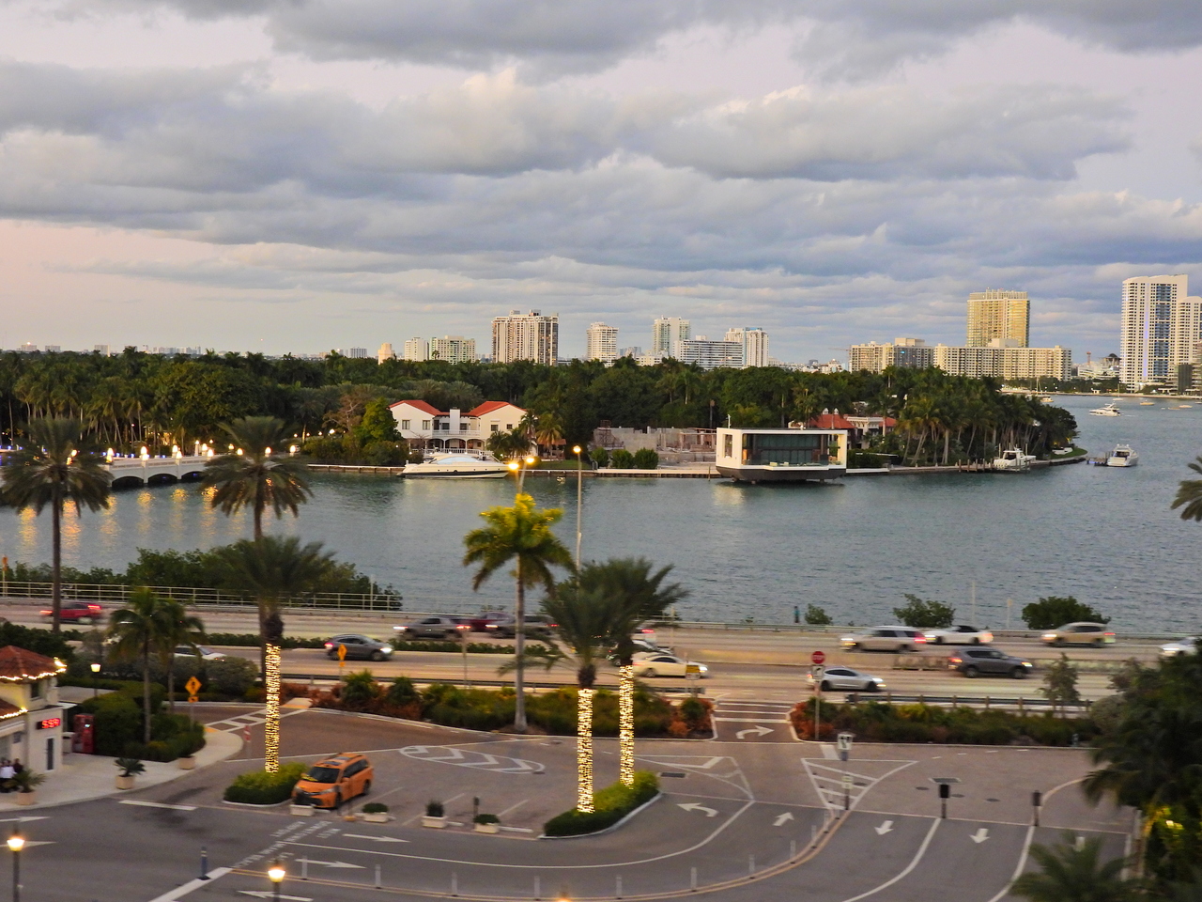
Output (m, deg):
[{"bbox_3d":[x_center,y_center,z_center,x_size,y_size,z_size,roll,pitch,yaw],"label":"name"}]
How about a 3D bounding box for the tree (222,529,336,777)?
[{"bbox_3d":[-15.297,10.010,81.741,5.400,12.066,5.400,1,3,0],"label":"tree"}]

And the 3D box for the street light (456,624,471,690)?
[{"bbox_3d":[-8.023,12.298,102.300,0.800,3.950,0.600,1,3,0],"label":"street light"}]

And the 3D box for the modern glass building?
[{"bbox_3d":[34.362,0.803,329.864,22.900,9.700,10.000,0,3,-24],"label":"modern glass building"}]

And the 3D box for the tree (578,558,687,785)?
[{"bbox_3d":[1.415,10.693,80.534,5.300,11.462,5.300,1,3,0],"label":"tree"}]

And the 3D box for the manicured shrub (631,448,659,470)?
[{"bbox_3d":[8.600,1.373,334.862,4.700,4.100,4.400,1,3,0],"label":"manicured shrub"}]

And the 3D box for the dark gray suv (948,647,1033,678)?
[{"bbox_3d":[24.773,13.485,110.500,5.050,1.750,1.970,1,3,2],"label":"dark gray suv"}]

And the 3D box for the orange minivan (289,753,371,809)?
[{"bbox_3d":[-12.362,15.092,80.200,1.990,1.790,5.100,2,3,17],"label":"orange minivan"}]

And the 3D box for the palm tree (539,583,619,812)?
[{"bbox_3d":[-0.744,10.895,74.813,3.700,10.100,3.700,1,3,0],"label":"palm tree"}]

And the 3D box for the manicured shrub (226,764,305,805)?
[{"bbox_3d":[-15.299,15.586,82.044,2.900,0.850,4.900,2,3,23],"label":"manicured shrub"}]

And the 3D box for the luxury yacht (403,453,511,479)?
[{"bbox_3d":[-27.278,2.699,327.500,20.700,4.700,5.000,1,3,-2],"label":"luxury yacht"}]

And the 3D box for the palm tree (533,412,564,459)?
[{"bbox_3d":[-10.656,-2.871,355.000,6.100,9.600,6.100,1,3,0],"label":"palm tree"}]

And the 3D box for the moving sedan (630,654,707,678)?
[{"bbox_3d":[4.540,13.708,111.814,4.750,1.450,1.850,1,3,5],"label":"moving sedan"}]

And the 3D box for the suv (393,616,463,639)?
[{"bbox_3d":[-12.057,12.611,124.815,4.850,1.720,1.920,1,3,5],"label":"suv"}]

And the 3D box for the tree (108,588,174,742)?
[{"bbox_3d":[-23.139,10.933,87.815,3.400,7.900,3.400,1,3,0],"label":"tree"}]

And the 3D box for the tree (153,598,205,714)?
[{"bbox_3d":[-23.191,11.371,94.821,2.900,6.500,2.900,1,3,0],"label":"tree"}]

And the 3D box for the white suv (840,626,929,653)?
[{"bbox_3d":[19.944,13.234,123.221,5.250,1.820,2.000,1,3,3],"label":"white suv"}]

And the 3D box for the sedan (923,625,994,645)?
[{"bbox_3d":[26.035,13.329,126.911,4.750,1.400,1.870,1,3,5],"label":"sedan"}]

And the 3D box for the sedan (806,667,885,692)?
[{"bbox_3d":[15.185,14.116,108.217,4.720,1.450,1.860,1,3,3],"label":"sedan"}]

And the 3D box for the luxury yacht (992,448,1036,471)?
[{"bbox_3d":[86.246,1.664,362.000,3.600,4.300,11.800,4,4,41],"label":"luxury yacht"}]

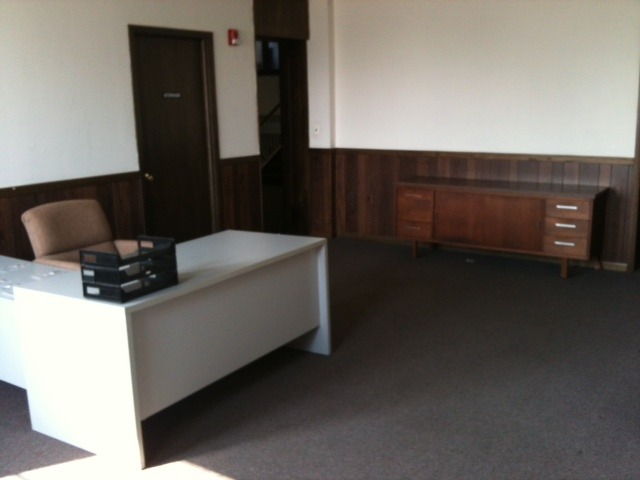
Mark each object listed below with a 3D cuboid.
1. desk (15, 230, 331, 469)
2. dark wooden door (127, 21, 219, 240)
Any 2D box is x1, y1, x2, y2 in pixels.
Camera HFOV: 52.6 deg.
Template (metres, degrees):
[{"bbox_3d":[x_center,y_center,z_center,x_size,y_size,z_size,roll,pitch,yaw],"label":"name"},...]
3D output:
[{"bbox_3d":[-0.689,0.468,3.544,0.778,0.734,1.527,6,14,32],"label":"desk"},{"bbox_3d":[-1.312,-0.790,6.037,0.100,2.180,0.930,7,15,36],"label":"dark wooden door"}]

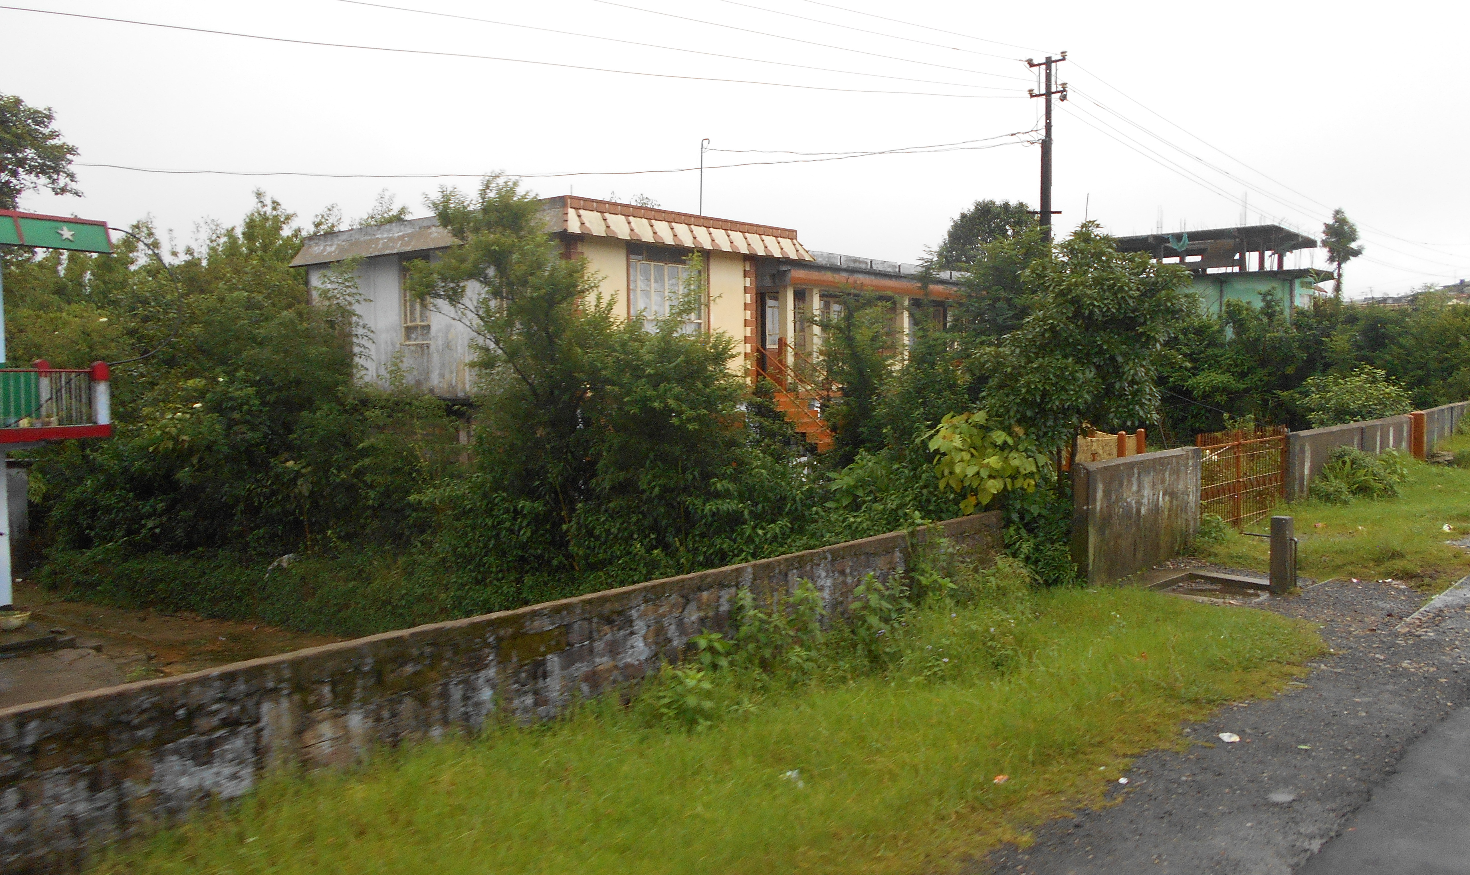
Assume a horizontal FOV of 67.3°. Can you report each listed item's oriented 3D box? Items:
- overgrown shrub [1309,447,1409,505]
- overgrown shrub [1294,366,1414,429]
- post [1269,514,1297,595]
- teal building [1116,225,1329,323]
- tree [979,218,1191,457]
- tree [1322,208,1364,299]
[{"bbox_3d":[9.158,0.474,16.280,1.000,0.800,1.600,4,6,44],"label":"overgrown shrub"},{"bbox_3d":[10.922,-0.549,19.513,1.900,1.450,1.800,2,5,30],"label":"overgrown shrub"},{"bbox_3d":[5.560,1.181,11.219,0.190,0.790,0.190,4,6,44],"label":"post"},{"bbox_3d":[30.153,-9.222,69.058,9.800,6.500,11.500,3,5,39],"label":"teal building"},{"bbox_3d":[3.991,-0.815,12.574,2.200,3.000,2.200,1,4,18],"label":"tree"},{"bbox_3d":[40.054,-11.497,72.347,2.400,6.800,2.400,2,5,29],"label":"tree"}]

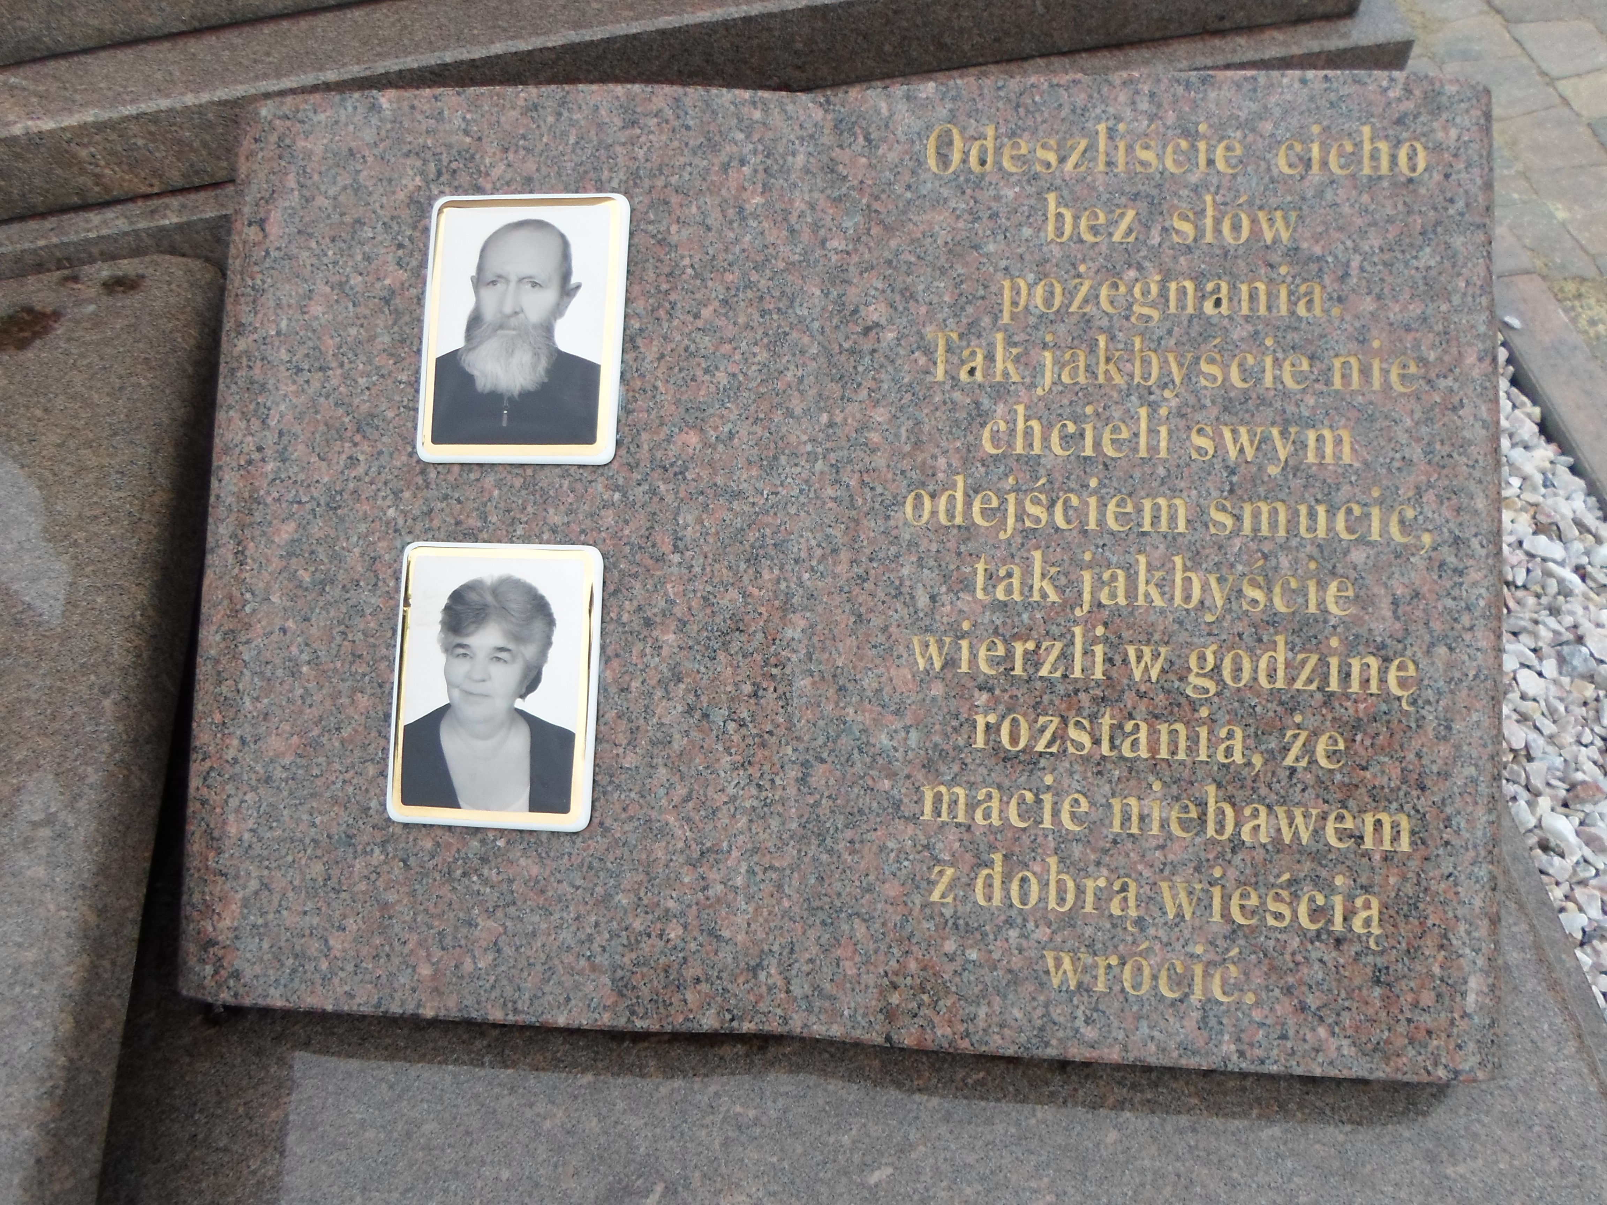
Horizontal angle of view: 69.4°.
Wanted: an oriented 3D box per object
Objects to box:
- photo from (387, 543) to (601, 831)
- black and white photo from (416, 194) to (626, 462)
[{"bbox_3d":[-0.131,0.035,0.492,0.090,0.008,0.120,2,85,8],"label":"photo"},{"bbox_3d":[-0.122,-0.119,0.504,0.090,0.008,0.120,2,85,8],"label":"black and white photo"}]

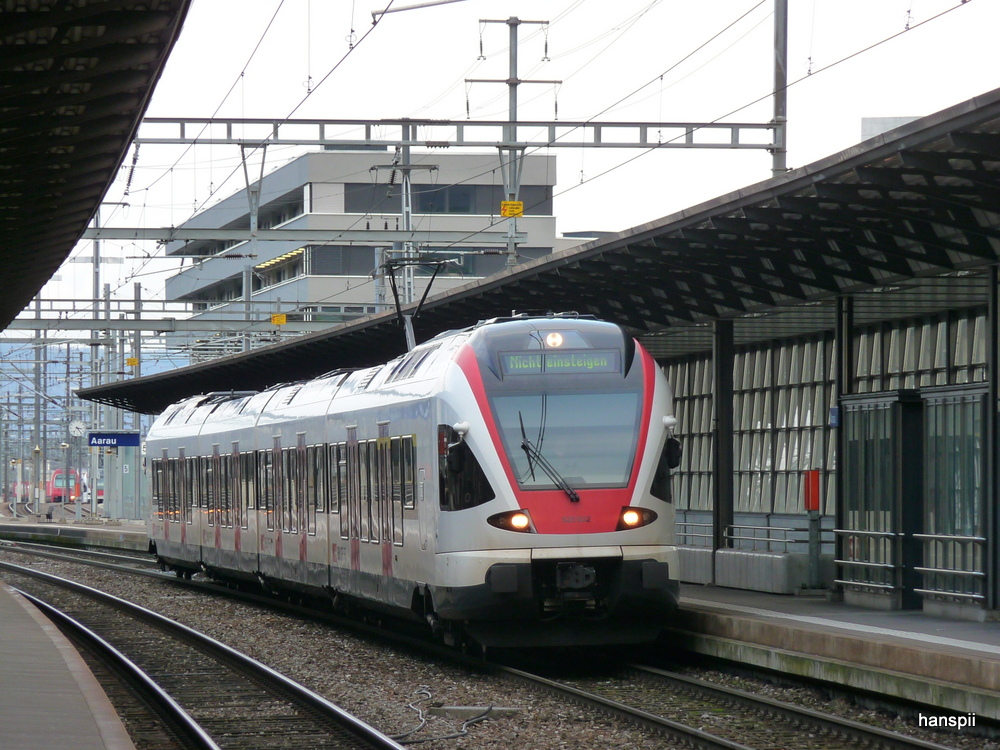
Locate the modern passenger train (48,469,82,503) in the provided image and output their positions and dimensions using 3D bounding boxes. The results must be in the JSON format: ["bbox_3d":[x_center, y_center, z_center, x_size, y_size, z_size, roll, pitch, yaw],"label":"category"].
[{"bbox_3d":[-51.711,13.364,724.805,2.900,4.100,40.000,0,-1,-5],"label":"modern passenger train"}]

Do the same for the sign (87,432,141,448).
[{"bbox_3d":[-15.548,2.634,247.000,2.050,0.510,0.130,0,-1,-9],"label":"sign"}]

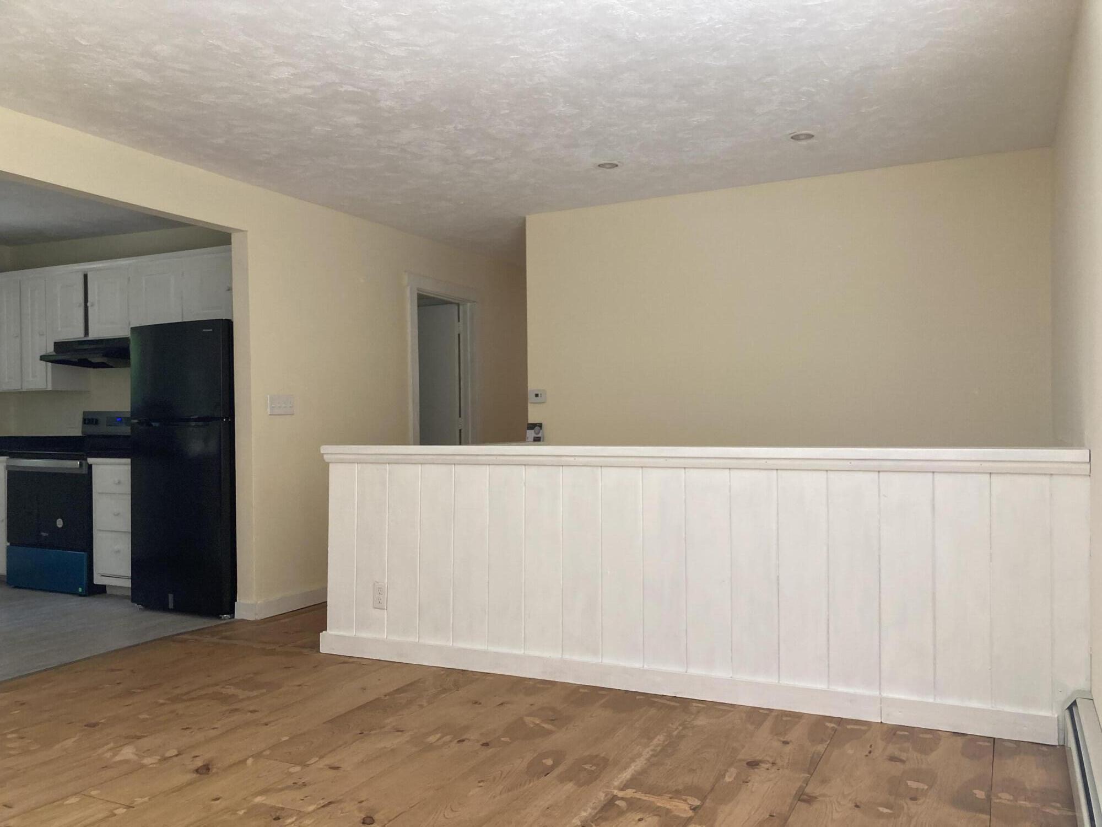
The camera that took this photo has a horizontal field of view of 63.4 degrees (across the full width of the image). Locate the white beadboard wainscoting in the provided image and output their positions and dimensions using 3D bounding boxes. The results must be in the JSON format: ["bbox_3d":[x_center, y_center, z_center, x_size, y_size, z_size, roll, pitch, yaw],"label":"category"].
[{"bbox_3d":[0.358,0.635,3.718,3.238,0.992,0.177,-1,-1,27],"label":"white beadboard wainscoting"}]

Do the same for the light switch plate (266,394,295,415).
[{"bbox_3d":[-1.560,-0.048,5.184,0.012,0.115,0.208,-1,-1,27],"label":"light switch plate"}]

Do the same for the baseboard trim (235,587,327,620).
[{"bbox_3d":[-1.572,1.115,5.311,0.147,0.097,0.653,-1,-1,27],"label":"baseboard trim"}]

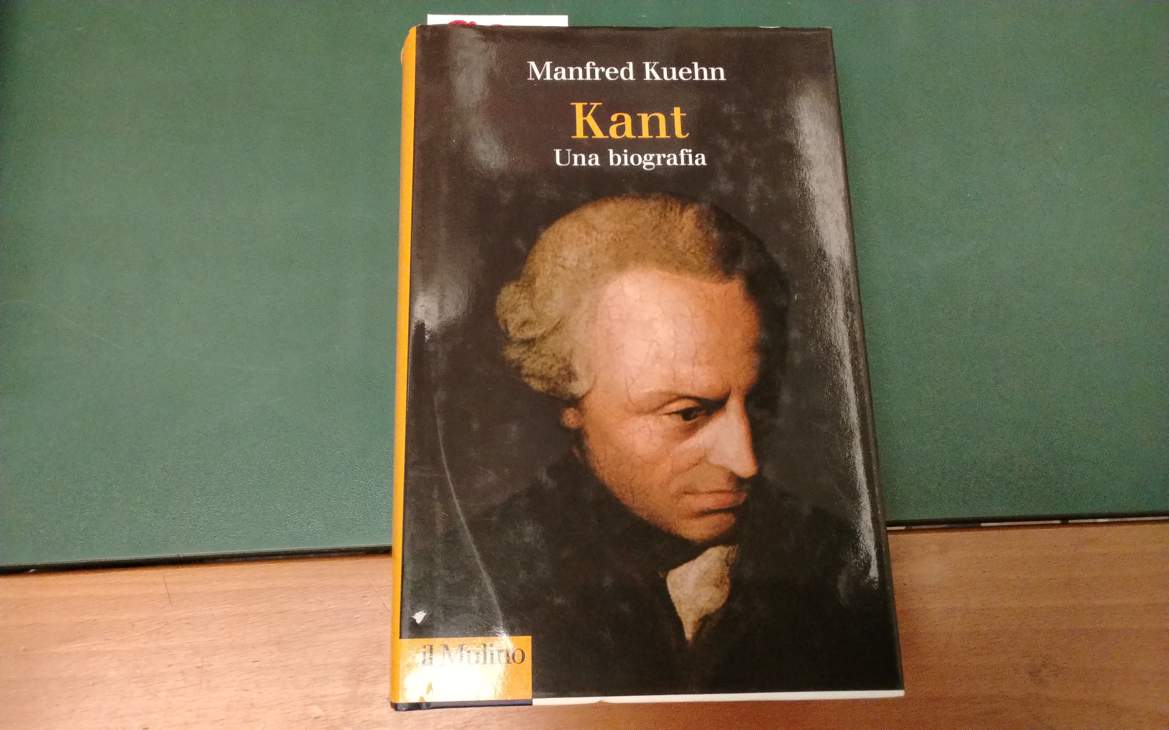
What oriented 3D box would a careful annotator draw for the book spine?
[{"bbox_3d":[-0.059,-0.006,0.289,0.011,0.038,0.221,0,76,-2],"label":"book spine"}]

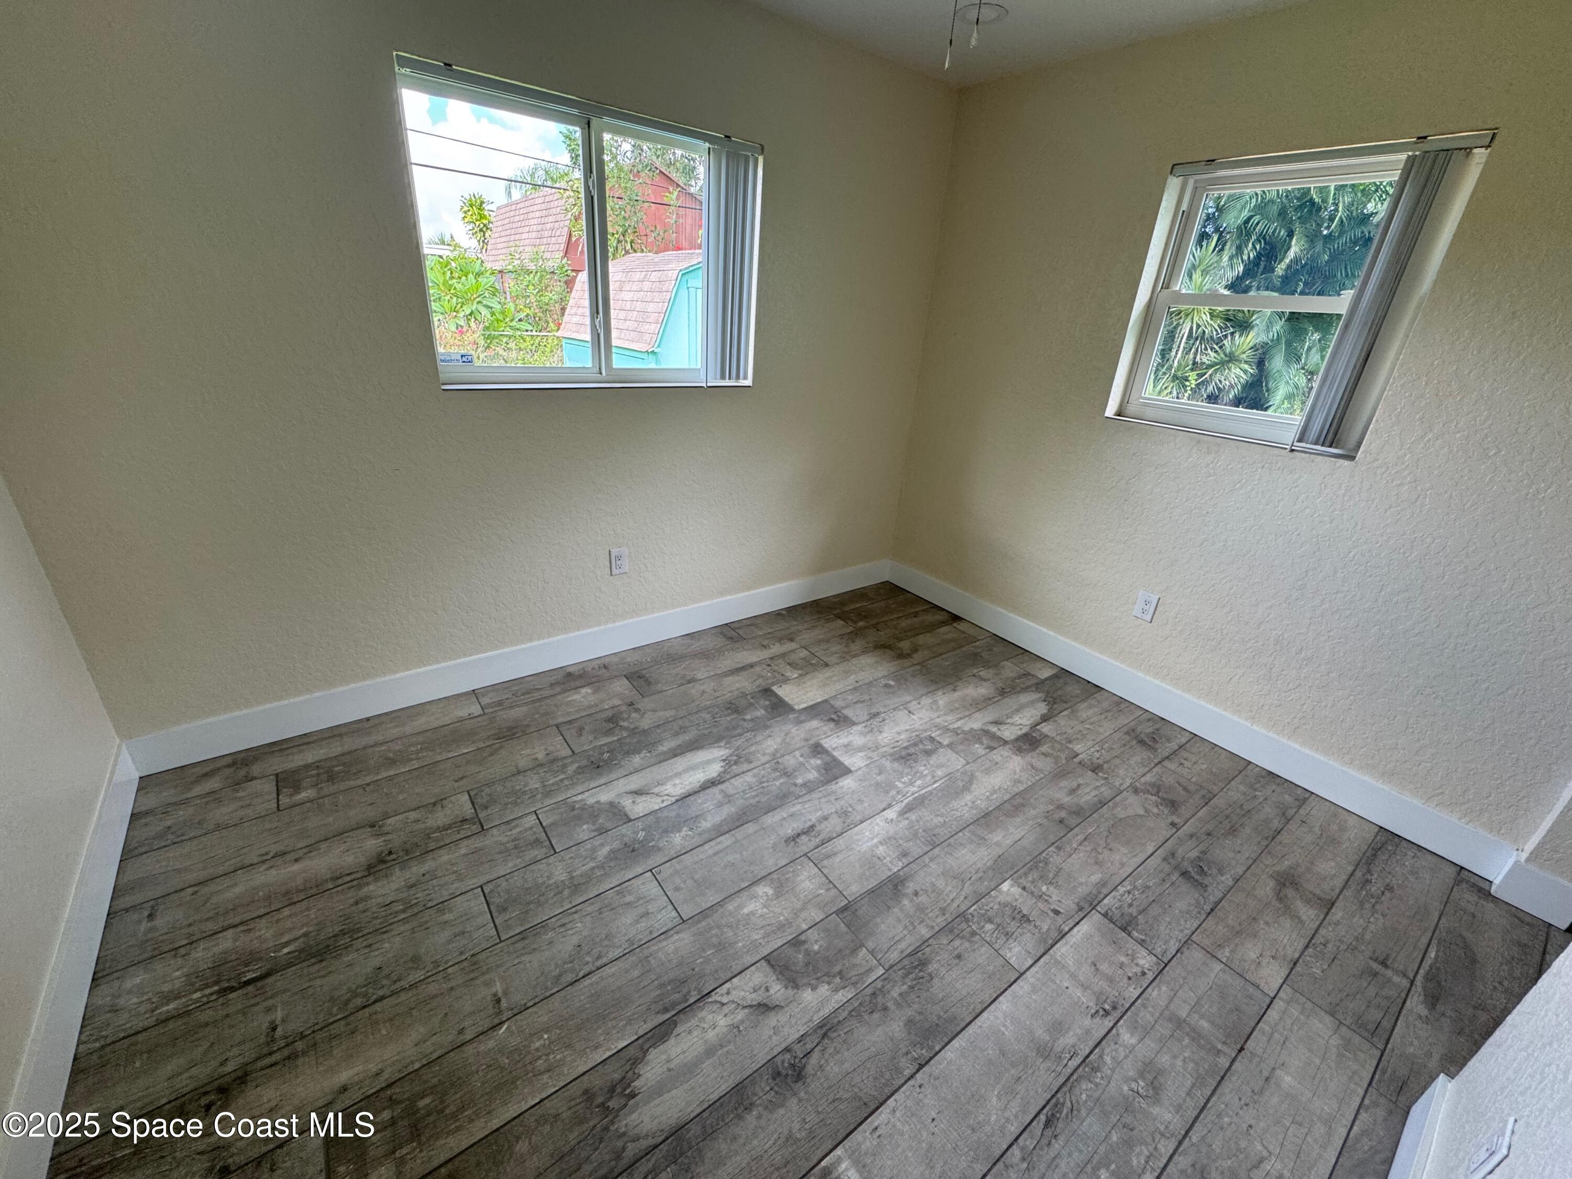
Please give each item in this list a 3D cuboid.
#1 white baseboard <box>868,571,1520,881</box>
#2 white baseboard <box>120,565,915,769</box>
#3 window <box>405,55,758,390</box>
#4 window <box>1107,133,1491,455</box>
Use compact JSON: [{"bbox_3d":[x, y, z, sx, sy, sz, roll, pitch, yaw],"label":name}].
[{"bbox_3d":[1.412,0.364,2.893,0.016,0.131,2.648,-14,29,-35],"label":"white baseboard"},{"bbox_3d":[-0.704,0.206,2.905,3.304,0.135,0.016,-14,29,-35],"label":"white baseboard"},{"bbox_3d":[-0.643,-1.208,2.320,1.243,0.898,0.115,-14,29,-35],"label":"window"},{"bbox_3d":[1.649,-0.980,2.194,0.115,0.885,0.834,-14,29,-35],"label":"window"}]

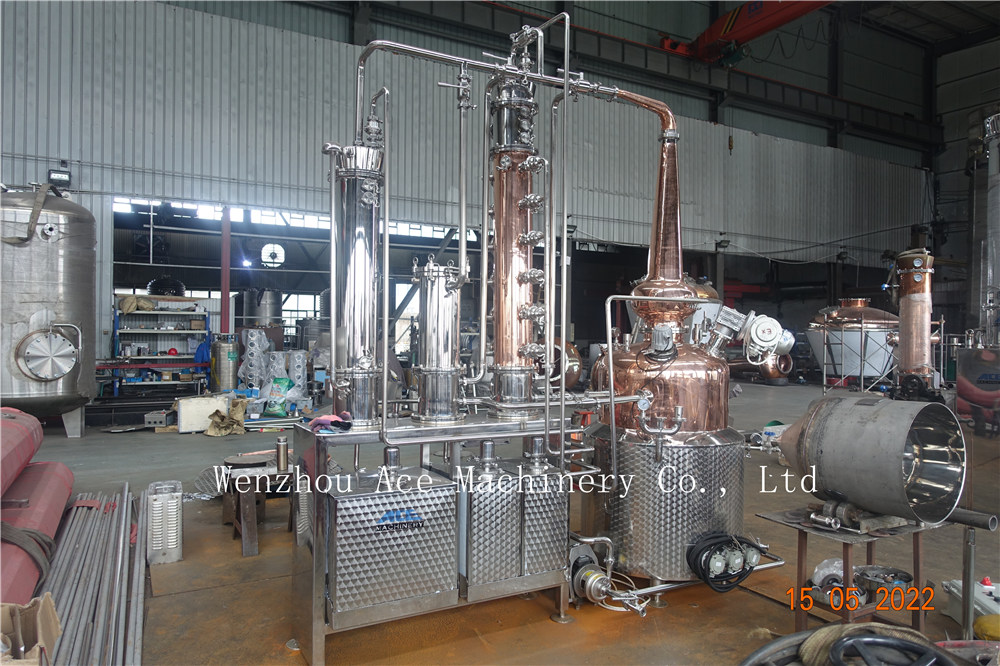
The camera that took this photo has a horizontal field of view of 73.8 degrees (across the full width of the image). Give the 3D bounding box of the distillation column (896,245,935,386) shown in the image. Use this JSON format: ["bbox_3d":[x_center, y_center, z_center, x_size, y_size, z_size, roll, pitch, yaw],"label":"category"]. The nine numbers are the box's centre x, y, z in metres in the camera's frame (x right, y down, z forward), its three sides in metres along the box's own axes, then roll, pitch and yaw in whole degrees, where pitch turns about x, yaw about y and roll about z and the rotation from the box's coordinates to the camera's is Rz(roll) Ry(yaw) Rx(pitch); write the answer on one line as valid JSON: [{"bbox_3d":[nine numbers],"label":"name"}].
[{"bbox_3d":[6.610,-0.187,10.594,0.620,2.250,0.620,0,0,23],"label":"distillation column"}]

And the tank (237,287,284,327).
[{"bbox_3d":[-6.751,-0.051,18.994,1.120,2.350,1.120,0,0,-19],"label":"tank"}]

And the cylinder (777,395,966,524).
[{"bbox_3d":[1.860,0.630,3.530,0.580,0.580,0.820,0,-2,-31],"label":"cylinder"}]

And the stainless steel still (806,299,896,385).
[{"bbox_3d":[10.821,0.274,20.293,3.000,2.650,3.000,0,0,34],"label":"stainless steel still"}]

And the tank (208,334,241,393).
[{"bbox_3d":[-5.030,0.768,12.196,0.510,1.500,0.510,1,0,-37],"label":"tank"}]

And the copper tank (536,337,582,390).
[{"bbox_3d":[1.314,0.733,15.500,1.200,1.200,1.120,0,-1,27],"label":"copper tank"}]

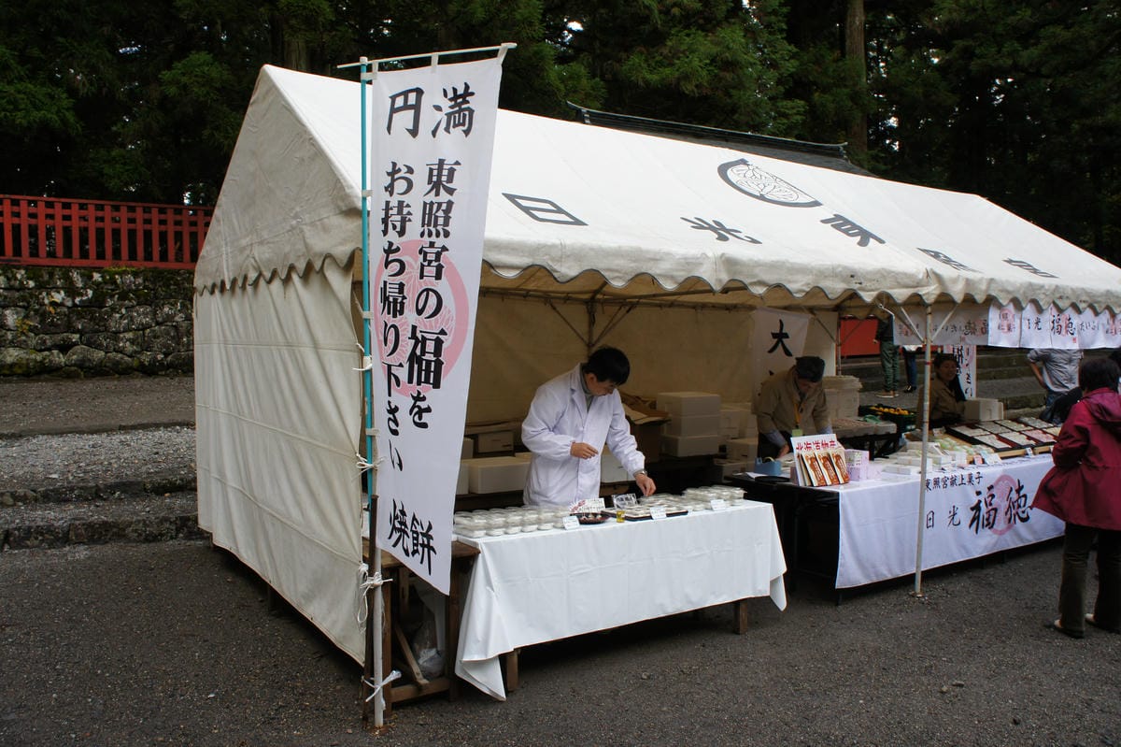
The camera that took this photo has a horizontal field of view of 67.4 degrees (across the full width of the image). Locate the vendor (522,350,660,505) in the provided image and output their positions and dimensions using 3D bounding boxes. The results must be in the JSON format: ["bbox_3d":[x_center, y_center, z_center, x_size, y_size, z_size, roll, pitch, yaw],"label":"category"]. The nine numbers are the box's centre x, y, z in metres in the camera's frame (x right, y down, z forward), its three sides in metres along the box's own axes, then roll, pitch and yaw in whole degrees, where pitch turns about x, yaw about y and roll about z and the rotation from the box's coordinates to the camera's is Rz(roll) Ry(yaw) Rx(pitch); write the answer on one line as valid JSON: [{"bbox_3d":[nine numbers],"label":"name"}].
[{"bbox_3d":[0.127,0.649,4.810,0.660,1.600,0.540,-2,3,-30],"label":"vendor"}]

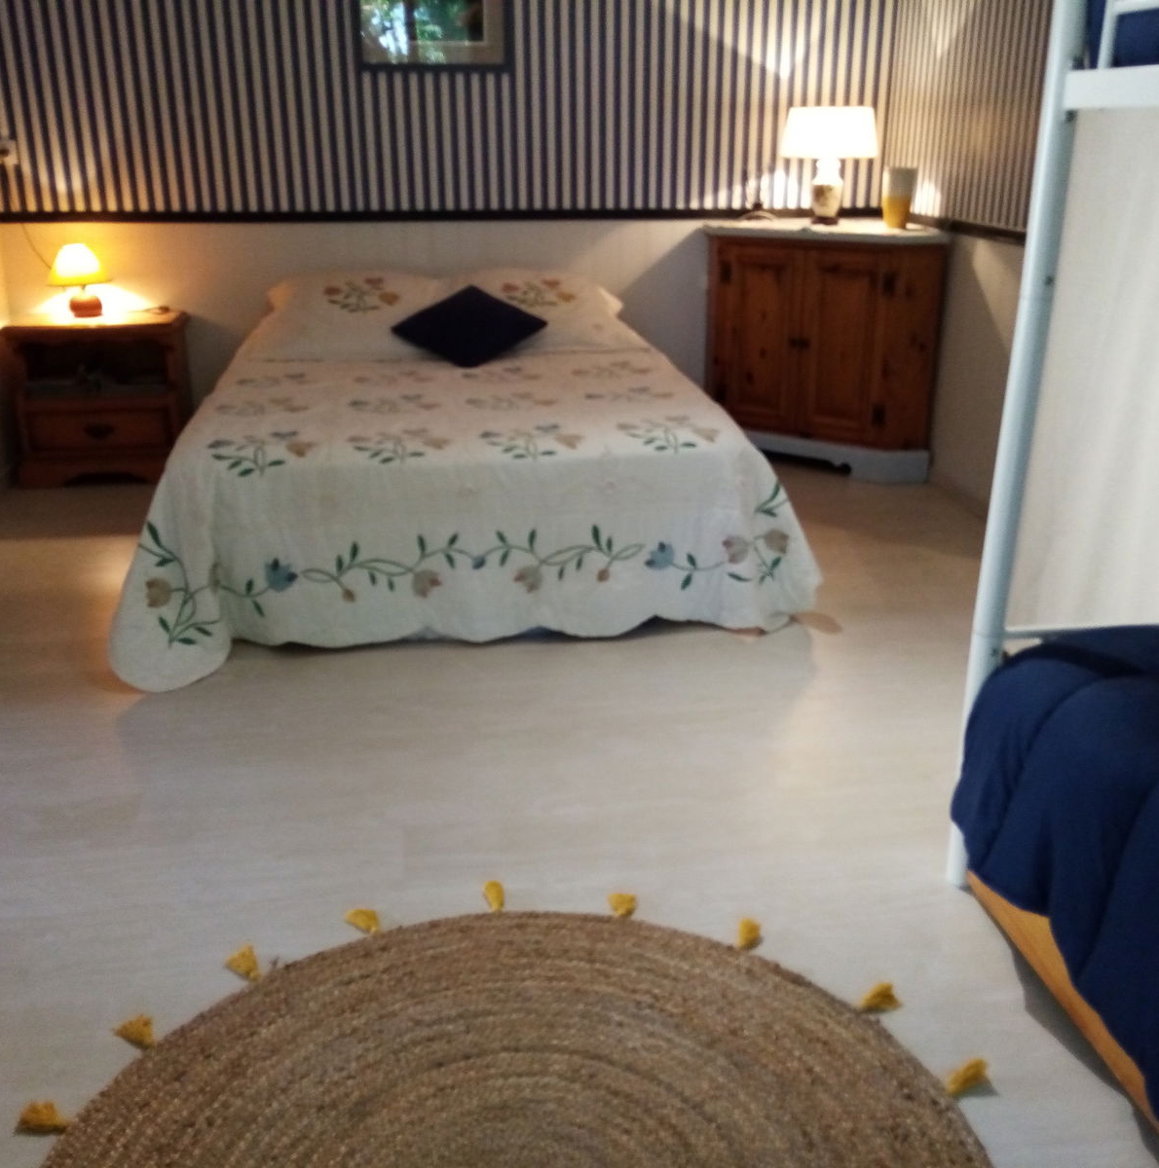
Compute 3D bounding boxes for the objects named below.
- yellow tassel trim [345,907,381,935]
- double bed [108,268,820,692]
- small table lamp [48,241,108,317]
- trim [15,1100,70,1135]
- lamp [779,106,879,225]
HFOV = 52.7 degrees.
[{"bbox_3d":[-0.344,0.535,1.868,0.045,0.022,0.058,-16,26,-37],"label":"yellow tassel trim"},{"bbox_3d":[-0.381,-0.514,3.730,1.630,0.690,2.150,-4,21,-10],"label":"double bed"},{"bbox_3d":[-1.819,-1.111,4.274,0.240,0.280,0.240,-4,21,-10],"label":"small table lamp"},{"bbox_3d":[-0.682,0.675,1.485,0.063,0.024,0.048,0,20,0],"label":"trim"},{"bbox_3d":[0.951,-1.608,4.491,0.380,0.430,0.380,-4,21,-10],"label":"lamp"}]

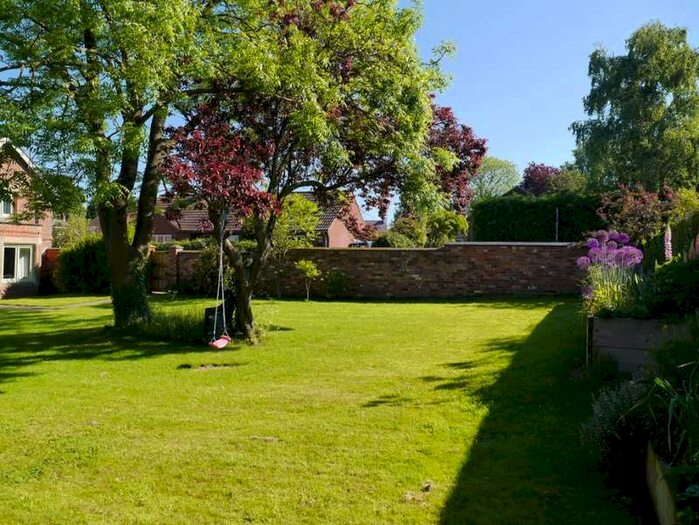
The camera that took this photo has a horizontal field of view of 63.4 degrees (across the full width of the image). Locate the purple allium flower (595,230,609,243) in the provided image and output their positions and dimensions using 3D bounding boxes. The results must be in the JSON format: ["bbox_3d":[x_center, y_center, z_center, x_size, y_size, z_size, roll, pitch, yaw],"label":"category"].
[{"bbox_3d":[2.673,-0.276,6.000,0.140,0.135,0.140,0,1,0],"label":"purple allium flower"}]

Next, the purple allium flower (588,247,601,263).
[{"bbox_3d":[2.555,-0.083,5.900,0.145,0.145,0.145,0,1,0],"label":"purple allium flower"}]

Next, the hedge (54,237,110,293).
[{"bbox_3d":[-10.050,0.124,21.707,2.500,2.200,1.500,0,1,0],"label":"hedge"}]

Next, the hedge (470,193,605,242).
[{"bbox_3d":[7.731,-0.918,23.386,5.500,3.700,1.600,0,1,0],"label":"hedge"}]

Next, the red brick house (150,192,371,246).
[{"bbox_3d":[-7.297,-2.187,41.260,15.000,5.300,8.800,0,1,16],"label":"red brick house"}]

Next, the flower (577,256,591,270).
[{"bbox_3d":[2.420,0.010,5.850,0.145,0.140,0.145,0,1,0],"label":"flower"}]

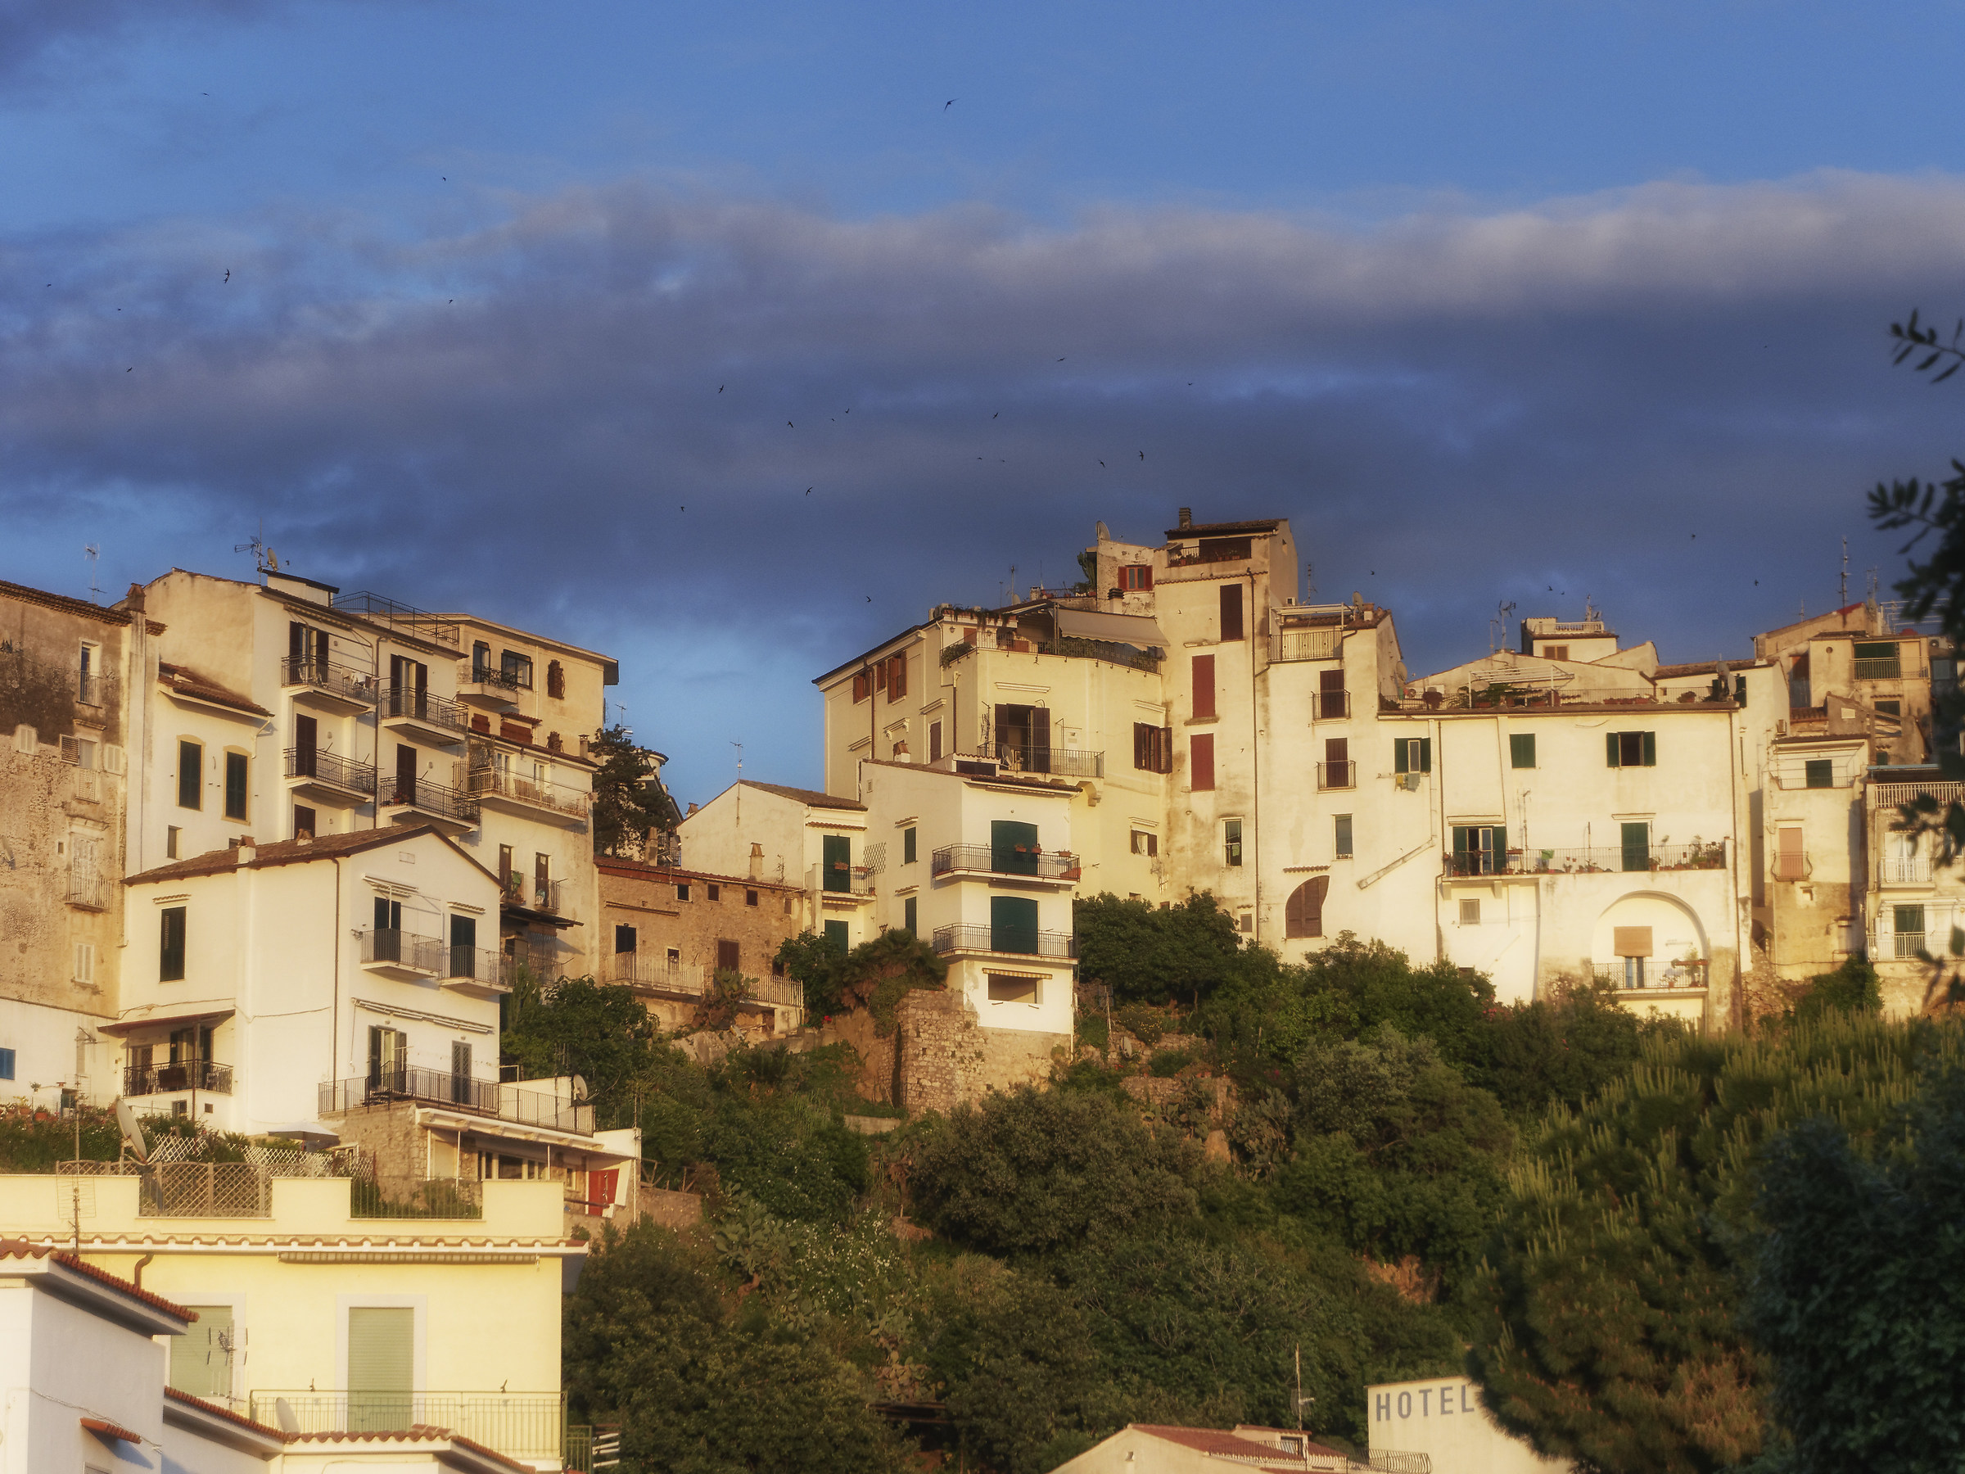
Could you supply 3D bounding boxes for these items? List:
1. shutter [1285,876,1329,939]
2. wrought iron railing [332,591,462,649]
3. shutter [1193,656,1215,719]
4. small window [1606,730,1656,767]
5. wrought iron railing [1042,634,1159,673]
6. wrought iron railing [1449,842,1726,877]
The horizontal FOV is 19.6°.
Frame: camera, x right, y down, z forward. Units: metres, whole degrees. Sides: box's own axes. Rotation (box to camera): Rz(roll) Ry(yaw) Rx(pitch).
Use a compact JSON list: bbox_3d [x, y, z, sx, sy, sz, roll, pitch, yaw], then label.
[{"bbox_3d":[12.894,6.784,226.000,1.840,2.500,0.100,-4,-12,16],"label":"shutter"},{"bbox_3d":[-19.964,-3.763,192.635,1.600,1.050,5.505,-7,-13,28],"label":"wrought iron railing"},{"bbox_3d":[8.811,-1.978,225.000,0.950,2.450,0.080,-4,-11,21],"label":"shutter"},{"bbox_3d":[26.363,0.469,231.000,2.050,1.420,0.120,-2,-11,9],"label":"small window"},{"bbox_3d":[4.799,-3.315,224.424,6.098,0.900,0.500,8,-14,-37],"label":"wrought iron railing"},{"bbox_3d":[24.419,5.104,229.727,11.047,0.992,0.900,-2,-12,6],"label":"wrought iron railing"}]

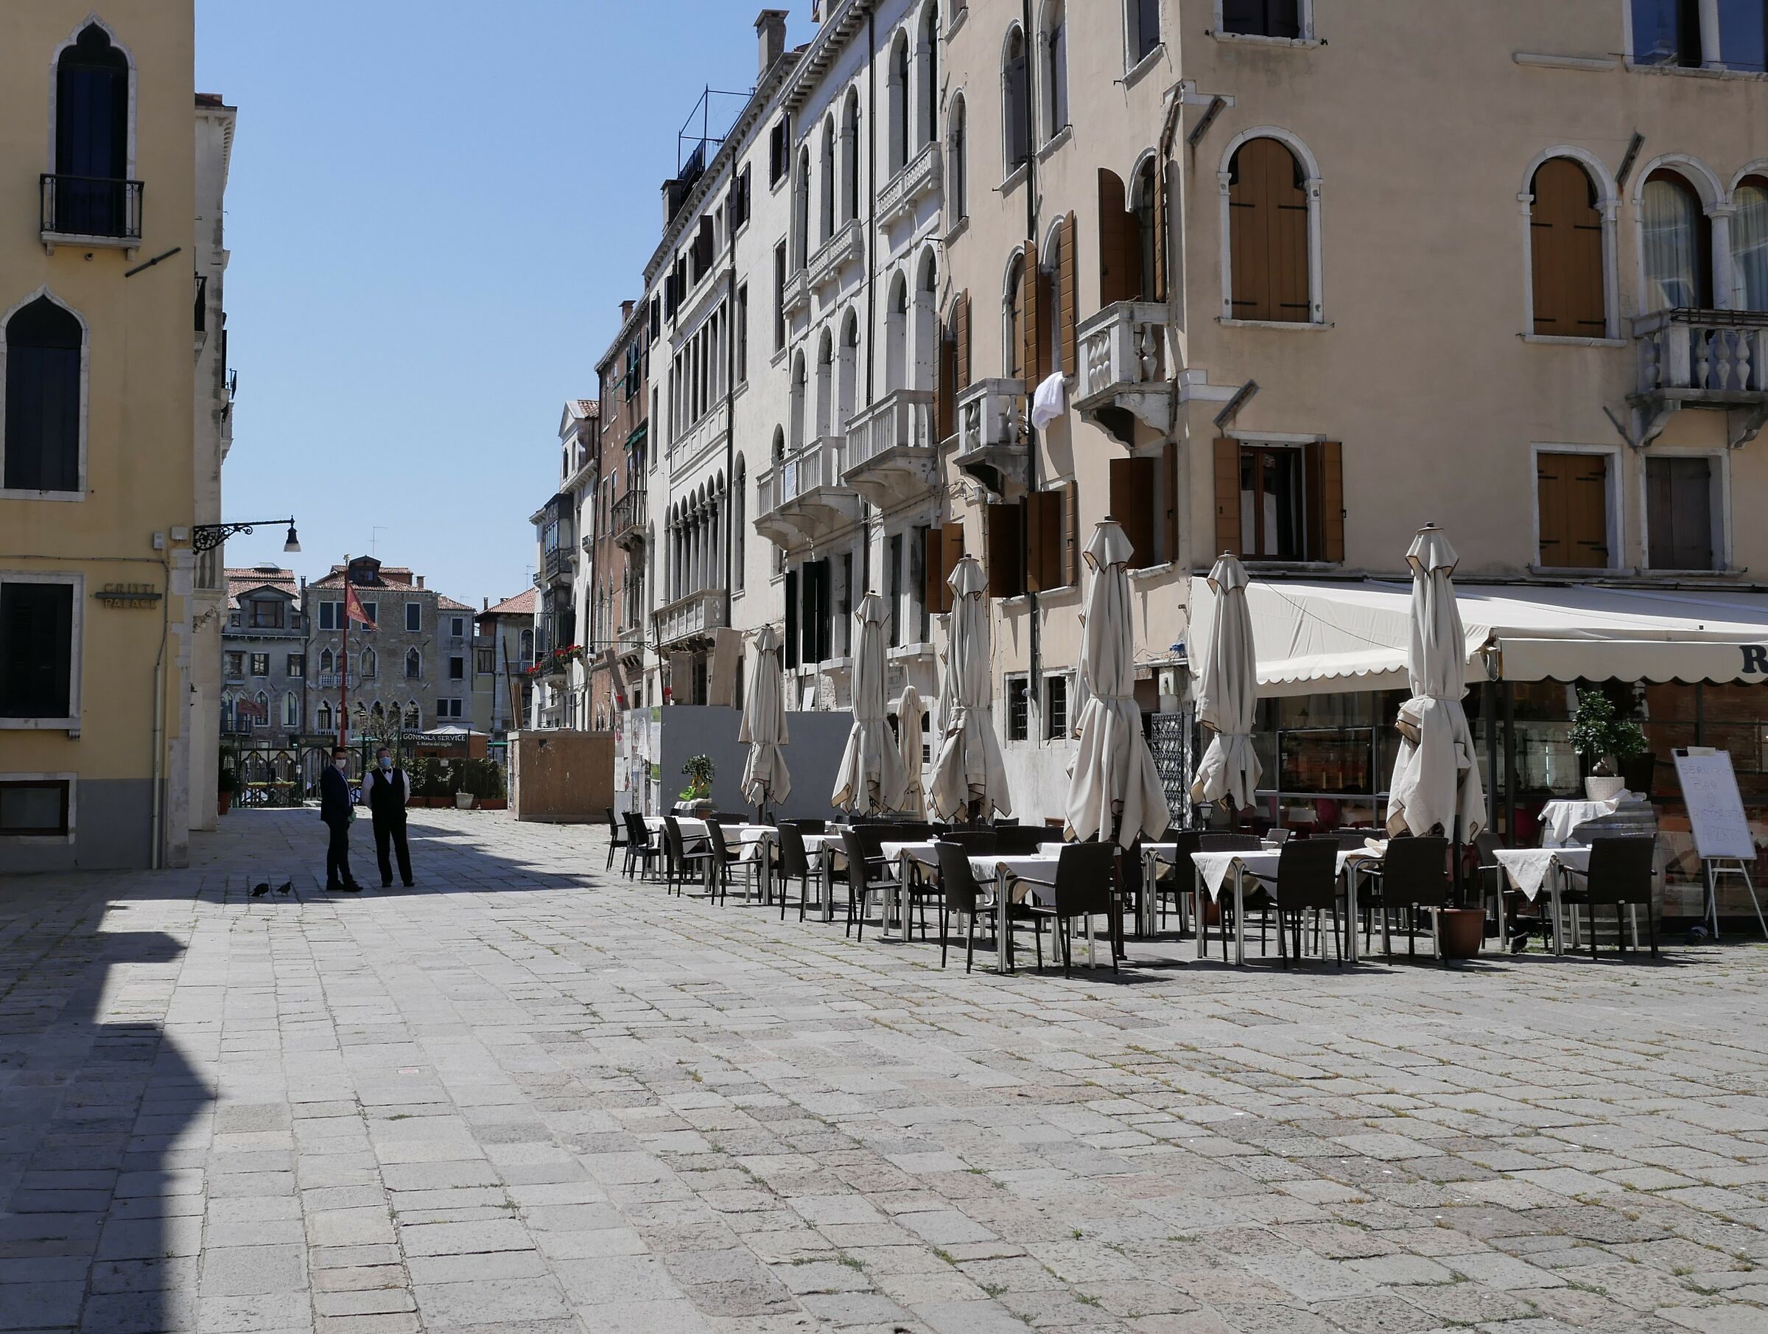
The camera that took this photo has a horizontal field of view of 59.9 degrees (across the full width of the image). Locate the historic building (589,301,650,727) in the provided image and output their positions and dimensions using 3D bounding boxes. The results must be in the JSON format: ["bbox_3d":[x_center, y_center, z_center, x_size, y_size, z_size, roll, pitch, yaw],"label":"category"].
[{"bbox_3d":[-3.822,-3.676,56.625,12.000,17.703,10.116,1,-4,-20],"label":"historic building"}]

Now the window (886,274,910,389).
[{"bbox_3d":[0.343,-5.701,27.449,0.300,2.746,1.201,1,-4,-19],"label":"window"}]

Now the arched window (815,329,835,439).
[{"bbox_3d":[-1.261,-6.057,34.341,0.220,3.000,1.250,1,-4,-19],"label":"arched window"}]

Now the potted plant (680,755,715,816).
[{"bbox_3d":[-2.865,1.818,23.500,0.500,0.950,0.500,2,-4,-20],"label":"potted plant"}]

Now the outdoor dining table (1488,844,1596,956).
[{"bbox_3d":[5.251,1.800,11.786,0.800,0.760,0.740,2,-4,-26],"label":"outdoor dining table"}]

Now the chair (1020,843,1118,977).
[{"bbox_3d":[1.226,1.646,10.480,0.540,0.880,0.570,2,-4,-28],"label":"chair"}]

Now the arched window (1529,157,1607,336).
[{"bbox_3d":[9.154,-5.628,20.593,1.140,2.460,0.140,1,-4,-9],"label":"arched window"}]

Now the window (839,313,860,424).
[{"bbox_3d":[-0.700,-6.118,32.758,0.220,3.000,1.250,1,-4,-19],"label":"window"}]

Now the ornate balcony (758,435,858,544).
[{"bbox_3d":[-1.723,-3.624,32.782,0.800,1.534,4.959,1,-4,-20],"label":"ornate balcony"}]

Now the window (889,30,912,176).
[{"bbox_3d":[0.376,-10.024,27.631,0.300,2.828,1.168,1,-4,-19],"label":"window"}]

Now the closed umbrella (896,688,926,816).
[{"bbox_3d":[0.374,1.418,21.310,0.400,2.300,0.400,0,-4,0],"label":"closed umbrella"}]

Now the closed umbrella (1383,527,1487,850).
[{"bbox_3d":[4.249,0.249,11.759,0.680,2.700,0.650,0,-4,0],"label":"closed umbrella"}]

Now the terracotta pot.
[{"bbox_3d":[4.322,1.991,11.592,0.385,0.380,0.385,0,-4,0],"label":"terracotta pot"}]

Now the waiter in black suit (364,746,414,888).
[{"bbox_3d":[-6.183,1.862,19.219,0.580,1.770,0.380,1,-4,-16],"label":"waiter in black suit"}]

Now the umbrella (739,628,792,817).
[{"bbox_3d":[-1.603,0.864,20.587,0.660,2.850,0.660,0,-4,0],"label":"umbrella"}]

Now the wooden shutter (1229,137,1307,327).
[{"bbox_3d":[4.965,-5.653,19.886,1.060,2.430,0.090,1,-4,-9],"label":"wooden shutter"}]

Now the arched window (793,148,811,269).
[{"bbox_3d":[-1.687,-9.867,33.528,0.300,2.854,1.231,1,-4,-19],"label":"arched window"}]

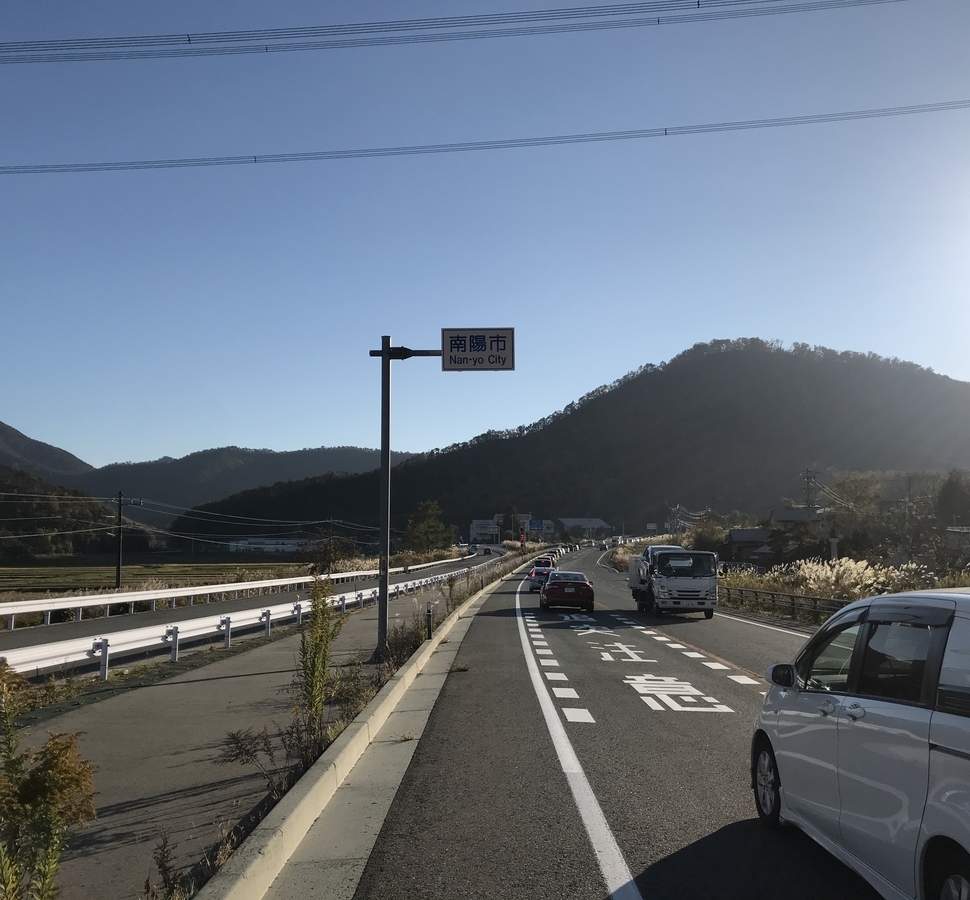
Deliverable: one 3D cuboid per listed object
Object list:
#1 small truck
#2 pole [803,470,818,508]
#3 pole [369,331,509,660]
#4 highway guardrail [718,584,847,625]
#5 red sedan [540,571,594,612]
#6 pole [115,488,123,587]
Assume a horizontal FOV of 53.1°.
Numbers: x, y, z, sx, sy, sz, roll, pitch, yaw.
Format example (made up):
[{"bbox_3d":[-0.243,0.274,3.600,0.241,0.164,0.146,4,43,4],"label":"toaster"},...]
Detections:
[{"bbox_3d":[6.370,4.524,33.507,2.060,2.320,6.200,0,-6,0],"label":"small truck"},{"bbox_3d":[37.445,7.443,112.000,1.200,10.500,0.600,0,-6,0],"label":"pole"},{"bbox_3d":[-0.810,0.820,18.490,2.720,6.270,0.320,0,-6,0],"label":"pole"},{"bbox_3d":[9.600,5.198,33.132,0.220,0.820,15.000,0,-6,0],"label":"highway guardrail"},{"bbox_3d":[3.020,5.320,36.740,1.810,1.440,4.700,0,-6,1],"label":"red sedan"},{"bbox_3d":[-24.967,6.356,66.350,0.360,7.220,0.360,0,-6,0],"label":"pole"}]

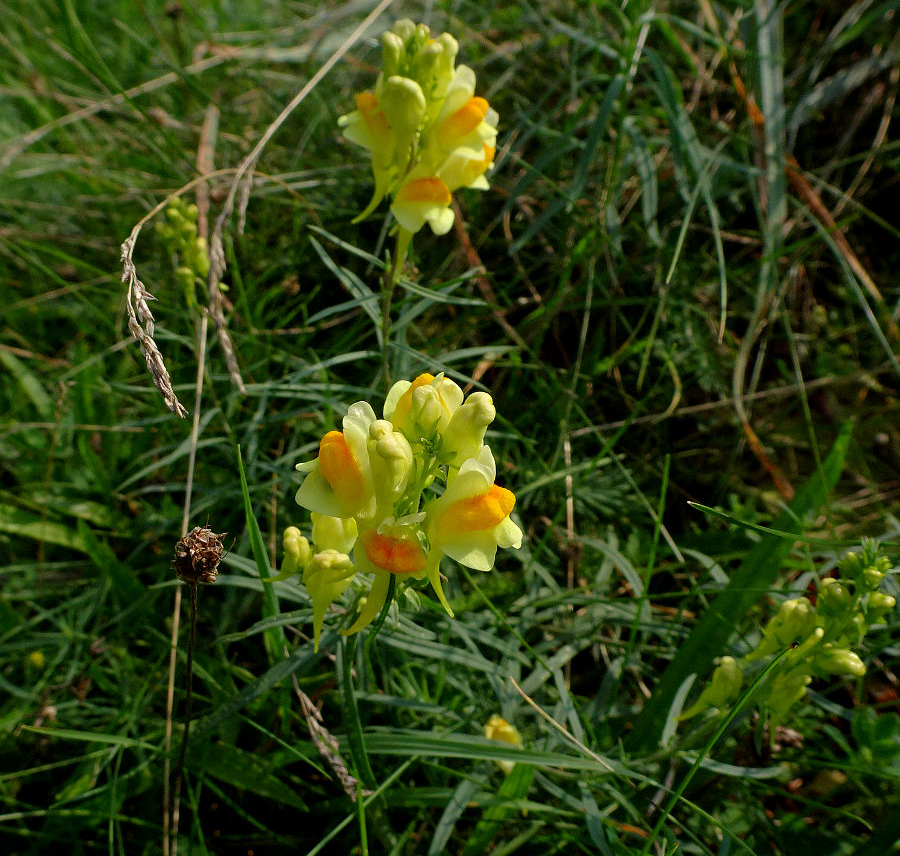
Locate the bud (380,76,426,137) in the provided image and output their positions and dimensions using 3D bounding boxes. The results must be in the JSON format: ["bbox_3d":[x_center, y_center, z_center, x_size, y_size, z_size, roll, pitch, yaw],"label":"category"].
[{"bbox_3d":[-0.011,-0.077,0.199,0.011,0.015,0.010,3,30,5],"label":"bud"}]

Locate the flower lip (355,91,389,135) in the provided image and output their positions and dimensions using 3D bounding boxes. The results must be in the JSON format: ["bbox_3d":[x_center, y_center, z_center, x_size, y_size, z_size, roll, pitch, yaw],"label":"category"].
[{"bbox_3d":[-0.019,-0.077,0.203,0.009,0.007,0.009,12,39,-18],"label":"flower lip"}]

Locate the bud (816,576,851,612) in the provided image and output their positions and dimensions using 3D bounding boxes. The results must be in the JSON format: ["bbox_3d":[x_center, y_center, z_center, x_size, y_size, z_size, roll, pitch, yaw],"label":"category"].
[{"bbox_3d":[0.086,0.037,0.186,0.007,0.008,0.007,14,27,-4],"label":"bud"}]

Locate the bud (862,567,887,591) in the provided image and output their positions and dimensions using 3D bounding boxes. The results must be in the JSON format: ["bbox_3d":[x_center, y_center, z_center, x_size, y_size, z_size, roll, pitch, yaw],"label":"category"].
[{"bbox_3d":[0.116,0.041,0.228,0.006,0.007,0.006,19,40,-16],"label":"bud"}]

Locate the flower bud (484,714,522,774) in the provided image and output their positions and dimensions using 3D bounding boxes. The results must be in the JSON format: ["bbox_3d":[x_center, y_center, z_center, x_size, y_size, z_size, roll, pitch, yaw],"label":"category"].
[{"bbox_3d":[0.016,0.095,0.250,0.011,0.017,0.011,-7,30,6],"label":"flower bud"}]

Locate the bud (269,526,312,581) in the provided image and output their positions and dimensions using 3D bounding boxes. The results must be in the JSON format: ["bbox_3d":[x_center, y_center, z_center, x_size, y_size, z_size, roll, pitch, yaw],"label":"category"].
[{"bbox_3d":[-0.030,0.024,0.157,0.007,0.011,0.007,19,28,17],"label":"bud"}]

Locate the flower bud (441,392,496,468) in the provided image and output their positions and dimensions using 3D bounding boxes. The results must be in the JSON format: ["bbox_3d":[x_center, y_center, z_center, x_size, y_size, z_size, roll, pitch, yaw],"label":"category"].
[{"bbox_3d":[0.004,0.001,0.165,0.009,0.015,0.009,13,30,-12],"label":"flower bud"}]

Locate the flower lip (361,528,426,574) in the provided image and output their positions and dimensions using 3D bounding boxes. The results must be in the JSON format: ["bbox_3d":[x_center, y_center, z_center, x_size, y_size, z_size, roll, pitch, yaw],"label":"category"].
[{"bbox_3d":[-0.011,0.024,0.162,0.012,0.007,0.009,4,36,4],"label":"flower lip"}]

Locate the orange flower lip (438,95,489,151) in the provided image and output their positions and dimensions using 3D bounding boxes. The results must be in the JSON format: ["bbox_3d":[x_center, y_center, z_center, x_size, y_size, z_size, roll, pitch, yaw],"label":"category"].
[{"bbox_3d":[0.003,-0.074,0.201,0.010,0.012,0.009,-16,37,-33],"label":"orange flower lip"}]

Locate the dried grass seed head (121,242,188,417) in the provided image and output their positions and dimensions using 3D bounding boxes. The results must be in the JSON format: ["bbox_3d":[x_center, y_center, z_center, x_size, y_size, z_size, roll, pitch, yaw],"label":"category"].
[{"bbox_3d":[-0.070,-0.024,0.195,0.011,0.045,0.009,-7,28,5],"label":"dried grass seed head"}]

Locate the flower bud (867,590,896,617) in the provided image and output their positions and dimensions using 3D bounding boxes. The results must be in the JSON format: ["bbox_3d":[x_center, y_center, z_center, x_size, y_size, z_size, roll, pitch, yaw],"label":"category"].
[{"bbox_3d":[0.117,0.048,0.226,0.009,0.006,0.006,-13,42,27],"label":"flower bud"}]

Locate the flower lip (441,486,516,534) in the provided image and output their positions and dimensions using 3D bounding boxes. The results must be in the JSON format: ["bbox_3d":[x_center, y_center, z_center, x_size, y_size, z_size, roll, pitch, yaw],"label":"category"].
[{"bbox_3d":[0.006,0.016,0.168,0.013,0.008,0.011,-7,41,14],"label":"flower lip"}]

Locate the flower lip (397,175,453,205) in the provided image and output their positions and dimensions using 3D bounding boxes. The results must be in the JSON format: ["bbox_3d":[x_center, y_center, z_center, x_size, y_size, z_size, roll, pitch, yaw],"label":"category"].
[{"bbox_3d":[-0.006,-0.057,0.200,0.013,0.006,0.008,-17,39,-18],"label":"flower lip"}]

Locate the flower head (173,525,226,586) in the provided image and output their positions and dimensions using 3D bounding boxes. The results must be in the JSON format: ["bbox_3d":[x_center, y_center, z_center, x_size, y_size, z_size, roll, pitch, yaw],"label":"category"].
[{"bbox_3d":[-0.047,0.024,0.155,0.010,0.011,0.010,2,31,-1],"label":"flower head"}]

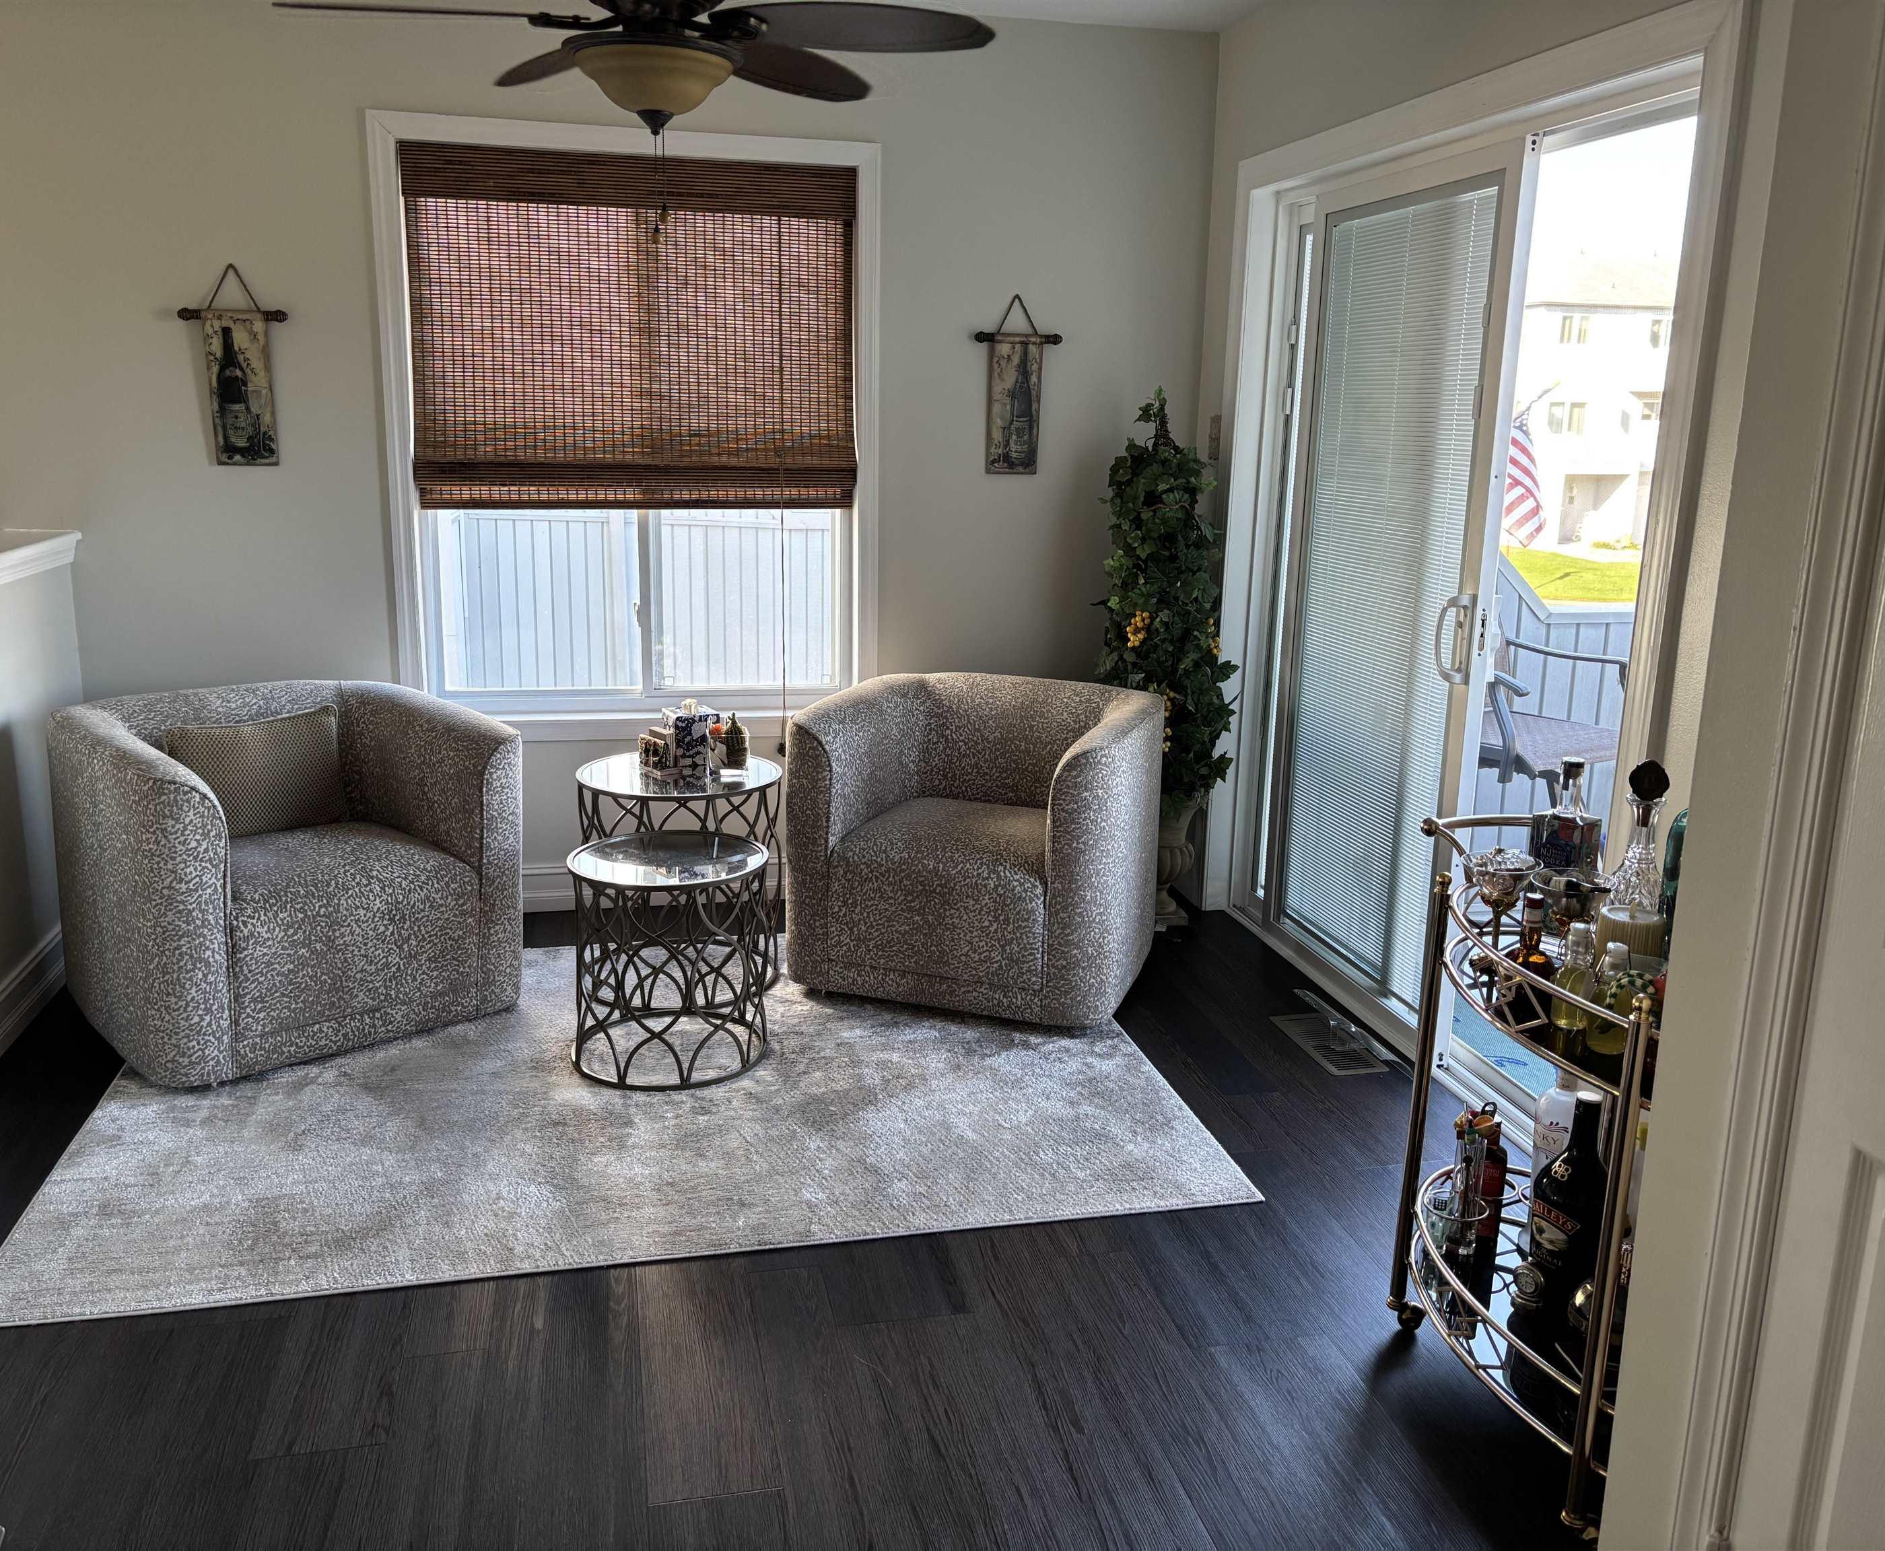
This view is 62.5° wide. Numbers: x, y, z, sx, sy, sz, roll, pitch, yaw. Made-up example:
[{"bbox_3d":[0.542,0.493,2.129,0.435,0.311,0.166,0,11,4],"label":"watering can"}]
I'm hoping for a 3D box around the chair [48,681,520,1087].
[{"bbox_3d":[-1.568,0.204,3.681,0.850,0.700,0.870,-10,17,-41],"label":"chair"}]

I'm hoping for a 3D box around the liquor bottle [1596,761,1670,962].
[{"bbox_3d":[1.034,0.115,2.305,0.105,0.272,0.105,12,17,38],"label":"liquor bottle"}]

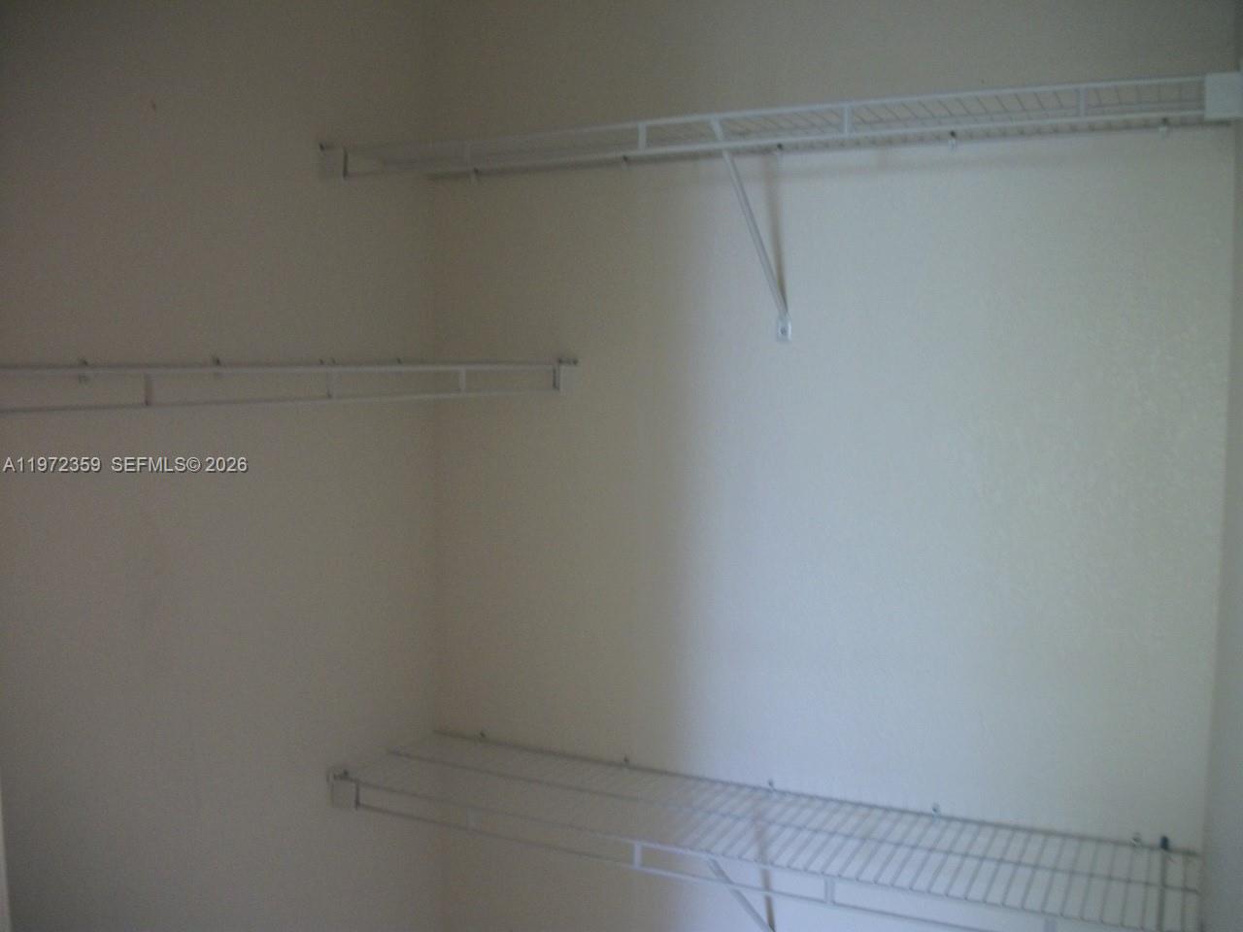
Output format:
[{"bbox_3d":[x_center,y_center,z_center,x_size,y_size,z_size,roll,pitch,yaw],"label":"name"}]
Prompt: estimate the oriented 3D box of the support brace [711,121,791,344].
[{"bbox_3d":[0.202,-0.345,1.743,0.025,0.311,0.303,2,5,26],"label":"support brace"}]

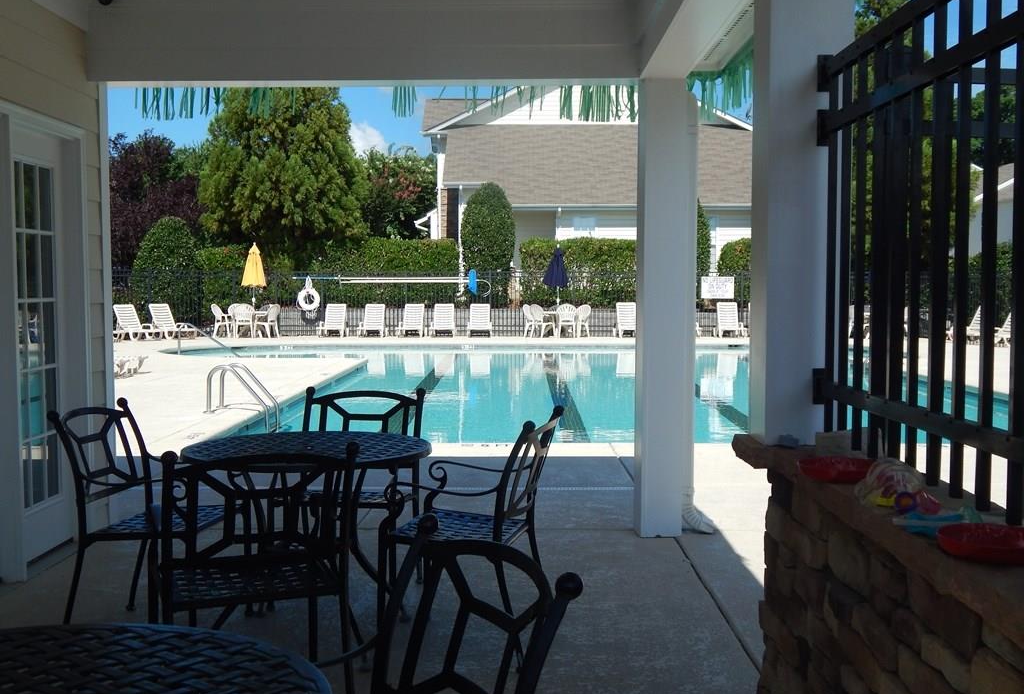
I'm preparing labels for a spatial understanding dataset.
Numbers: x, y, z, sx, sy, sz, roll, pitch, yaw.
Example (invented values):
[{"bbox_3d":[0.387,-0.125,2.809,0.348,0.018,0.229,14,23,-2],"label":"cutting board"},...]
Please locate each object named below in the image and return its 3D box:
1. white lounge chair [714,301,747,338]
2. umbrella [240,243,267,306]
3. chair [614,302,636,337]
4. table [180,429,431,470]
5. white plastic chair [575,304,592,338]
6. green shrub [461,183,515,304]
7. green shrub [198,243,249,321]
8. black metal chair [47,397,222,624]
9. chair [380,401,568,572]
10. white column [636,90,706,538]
[{"bbox_3d":[6.039,-0.753,31.000,0.700,0.930,1.700,0,3,3],"label":"white lounge chair"},{"bbox_3d":[-7.015,-1.538,30.600,0.680,2.500,0.680,0,3,0],"label":"umbrella"},{"bbox_3d":[3.227,-0.753,31.000,0.700,0.930,1.700,0,3,0],"label":"chair"},{"bbox_3d":[-0.878,0.803,4.875,1.080,0.720,1.080,0,3,0],"label":"table"},{"bbox_3d":[1.901,-0.702,30.100,0.580,0.900,0.570,2,4,40],"label":"white plastic chair"},{"bbox_3d":[-0.699,-2.906,32.087,1.500,3.442,1.500,0,3,0],"label":"green shrub"},{"bbox_3d":[-8.200,-1.817,31.948,1.450,2.185,1.350,0,3,0],"label":"green shrub"},{"bbox_3d":[-1.588,0.704,4.900,0.630,0.920,0.600,0,3,11],"label":"black metal chair"},{"bbox_3d":[-0.148,0.712,4.651,0.630,0.920,0.600,1,3,16],"label":"chair"},{"bbox_3d":[0.829,-0.205,6.255,0.235,2.504,0.235,0,3,0],"label":"white column"}]

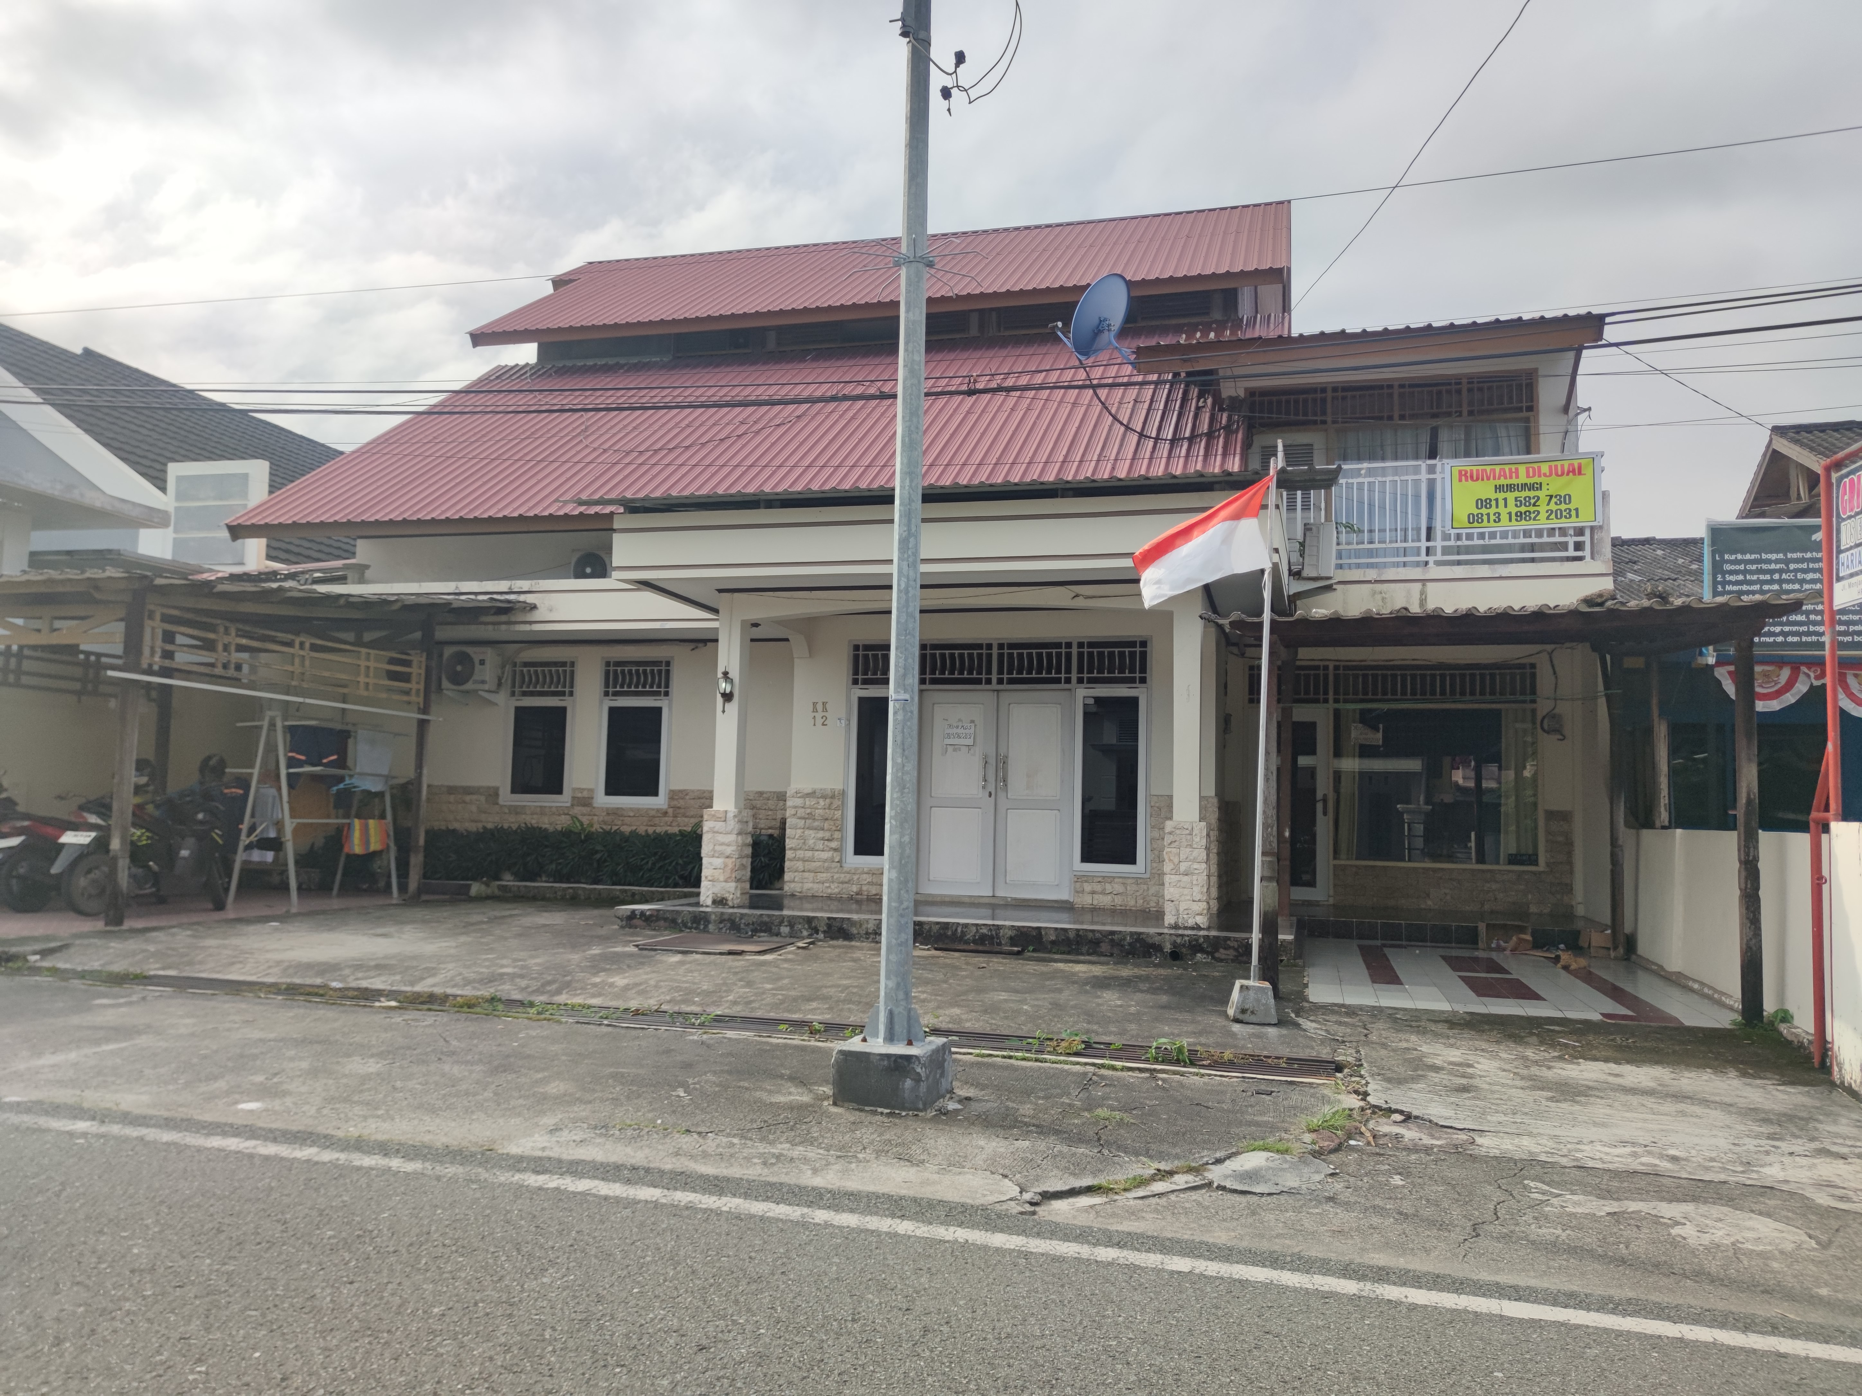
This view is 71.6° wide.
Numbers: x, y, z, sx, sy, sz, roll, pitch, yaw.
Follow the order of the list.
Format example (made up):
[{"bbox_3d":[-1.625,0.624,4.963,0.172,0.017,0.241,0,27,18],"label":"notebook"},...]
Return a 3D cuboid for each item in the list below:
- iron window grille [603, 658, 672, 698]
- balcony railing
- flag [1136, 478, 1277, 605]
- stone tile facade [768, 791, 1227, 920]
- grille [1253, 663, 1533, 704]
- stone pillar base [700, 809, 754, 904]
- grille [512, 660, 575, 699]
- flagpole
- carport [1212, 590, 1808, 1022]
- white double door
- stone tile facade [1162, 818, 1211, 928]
[{"bbox_3d":[-3.605,-0.238,15.830,0.910,0.490,0.060,0,-5,15],"label":"iron window grille"},{"bbox_3d":[4.757,-1.707,12.171,2.760,1.020,0.100,0,-5,15],"label":"balcony railing"},{"bbox_3d":[1.700,-0.985,8.095,0.895,0.830,0.200,0,-5,15],"label":"flag"},{"bbox_3d":[0.627,1.527,13.191,4.540,1.140,0.200,0,-5,15],"label":"stone tile facade"},{"bbox_3d":[4.916,-0.145,13.864,2.930,0.425,0.060,0,-5,15],"label":"grille"},{"bbox_3d":[-1.797,1.415,11.453,0.317,0.827,0.317,0,-5,15],"label":"stone pillar base"},{"bbox_3d":[-4.856,-0.236,16.163,0.880,0.490,0.060,0,-5,15],"label":"grille"},{"bbox_3d":[2.056,0.114,7.957,0.050,3.272,0.050,2,-4,15],"label":"flagpole"},{"bbox_3d":[4.097,0.759,10.059,3.560,2.780,3.900,0,-5,15],"label":"carport"},{"bbox_3d":[0.655,0.977,13.220,1.600,2.133,0.080,0,-5,15],"label":"white double door"},{"bbox_3d":[2.217,1.520,11.174,0.350,0.890,0.350,0,-5,15],"label":"stone tile facade"}]

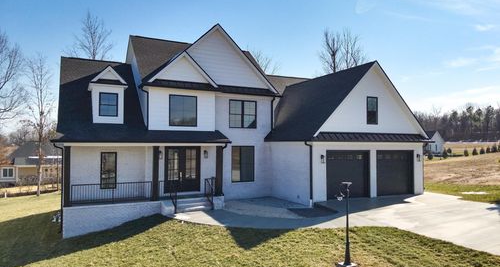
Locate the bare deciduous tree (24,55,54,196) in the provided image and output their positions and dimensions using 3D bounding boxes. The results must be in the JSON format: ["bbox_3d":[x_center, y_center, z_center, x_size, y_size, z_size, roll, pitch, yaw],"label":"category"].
[{"bbox_3d":[-18.289,-0.697,30.283,2.222,12.048,2.222,1,-2,-25],"label":"bare deciduous tree"}]

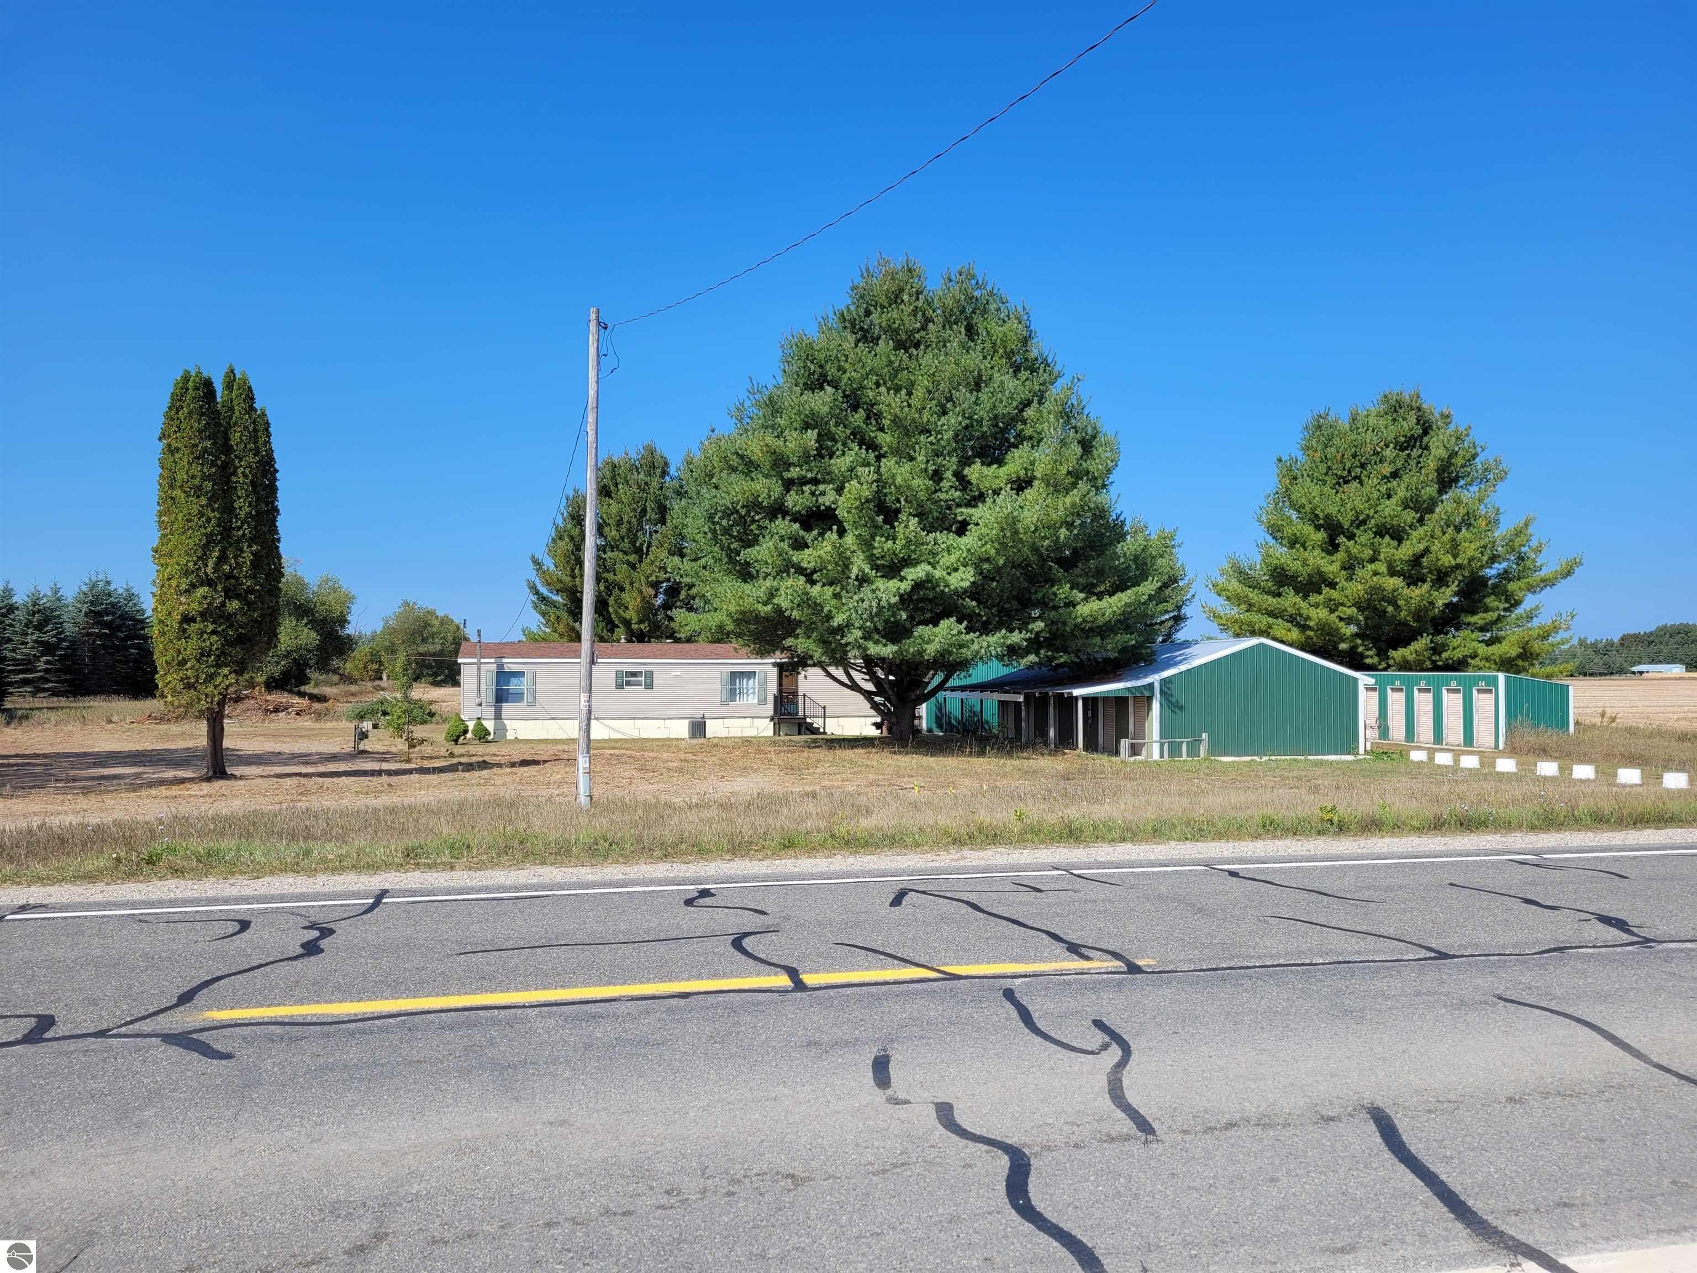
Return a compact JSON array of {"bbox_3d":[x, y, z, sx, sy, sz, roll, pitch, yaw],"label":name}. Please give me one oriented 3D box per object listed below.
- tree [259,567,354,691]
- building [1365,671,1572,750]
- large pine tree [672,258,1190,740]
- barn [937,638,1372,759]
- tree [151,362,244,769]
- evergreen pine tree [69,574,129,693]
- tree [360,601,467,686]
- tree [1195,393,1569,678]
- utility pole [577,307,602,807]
[{"bbox_3d":[-53.373,-0.520,125.000,10.142,11.832,9.634,0,-2,0],"label":"tree"},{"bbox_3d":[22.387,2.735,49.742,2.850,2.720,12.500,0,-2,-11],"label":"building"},{"bbox_3d":[3.120,-5.018,48.000,19.082,18.273,18.128,0,-2,0],"label":"large pine tree"},{"bbox_3d":[10.629,2.208,49.220,10.435,3.870,16.500,0,-2,-11],"label":"barn"},{"bbox_3d":[-16.768,-1.682,33.000,2.397,10.538,2.325,0,-2,0],"label":"tree"},{"bbox_3d":[-65.704,-0.058,112.000,6.238,10.951,6.051,0,-2,0],"label":"evergreen pine tree"},{"bbox_3d":[-49.696,0.830,145.000,13.272,9.954,11.945,0,-2,0],"label":"tree"},{"bbox_3d":[28.181,-3.947,66.000,18.912,17.574,17.966,0,-2,0],"label":"tree"},{"bbox_3d":[-4.567,-1.369,22.500,0.250,8.848,0.250,1,0,0],"label":"utility pole"}]

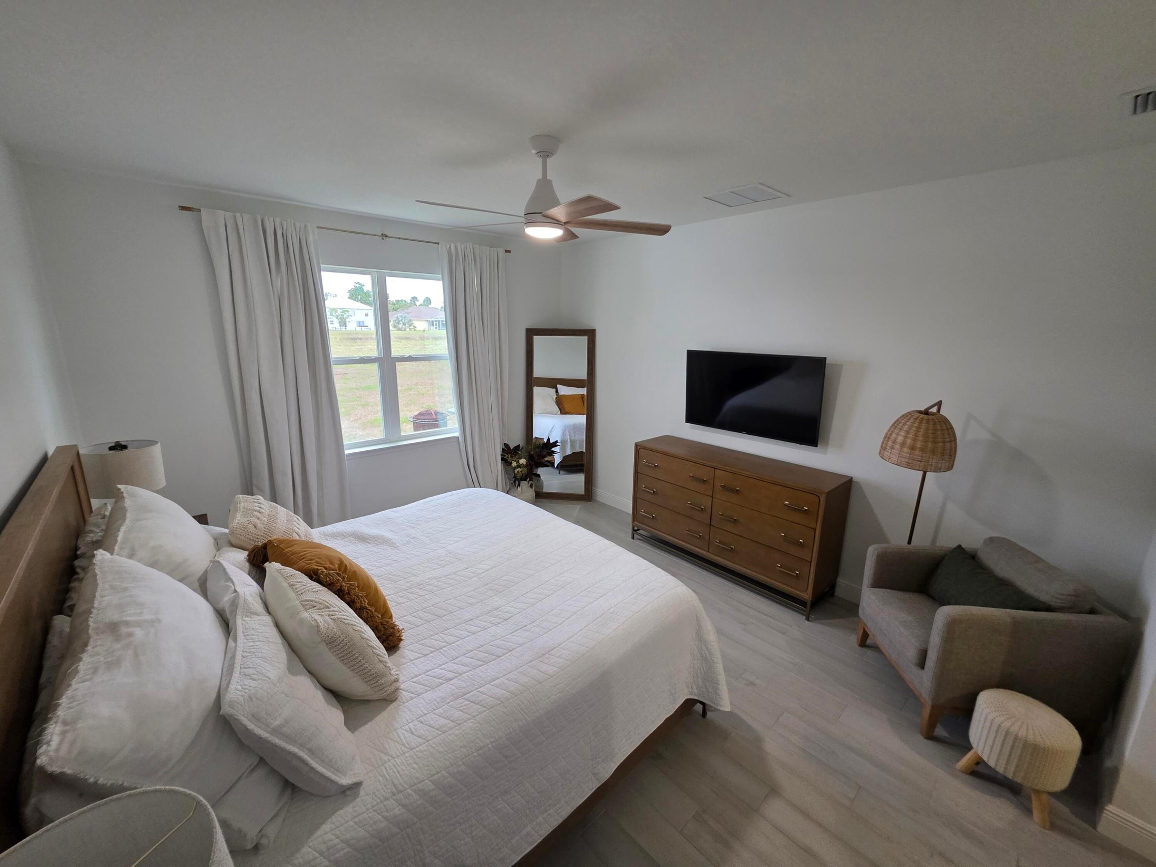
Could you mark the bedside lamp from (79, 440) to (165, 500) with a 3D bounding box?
[{"bbox_3d":[-2.605,0.391,2.561,0.330,0.660,0.330,-13,19,-41],"label":"bedside lamp"}]

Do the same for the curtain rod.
[{"bbox_3d":[-1.624,-1.637,3.596,2.517,0.045,0.080,-13,19,-41],"label":"curtain rod"}]

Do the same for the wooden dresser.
[{"bbox_3d":[1.244,0.673,3.676,0.467,0.964,1.630,-13,19,-41],"label":"wooden dresser"}]

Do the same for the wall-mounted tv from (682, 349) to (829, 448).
[{"bbox_3d":[1.375,-0.322,3.510,0.070,0.643,1.125,-13,19,-41],"label":"wall-mounted tv"}]

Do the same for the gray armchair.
[{"bbox_3d":[2.157,1.045,2.384,0.770,0.869,0.690,1,14,4],"label":"gray armchair"}]

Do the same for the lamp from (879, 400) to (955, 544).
[{"bbox_3d":[2.005,0.598,2.657,0.490,1.604,0.355,-13,19,-41],"label":"lamp"}]

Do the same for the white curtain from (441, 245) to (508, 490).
[{"bbox_3d":[-0.986,-0.458,4.492,0.715,2.745,0.140,-13,19,-41],"label":"white curtain"}]

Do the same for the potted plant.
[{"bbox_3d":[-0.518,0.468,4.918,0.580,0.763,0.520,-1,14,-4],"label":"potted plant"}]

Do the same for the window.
[{"bbox_3d":[-1.710,-0.682,3.961,1.870,1.498,0.100,-13,19,-41],"label":"window"}]

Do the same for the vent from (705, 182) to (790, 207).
[{"bbox_3d":[1.087,-1.562,2.846,0.406,0.020,0.396,-13,19,-41],"label":"vent"}]

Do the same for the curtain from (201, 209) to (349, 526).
[{"bbox_3d":[-2.221,-0.182,3.395,0.700,2.751,0.140,-13,19,-41],"label":"curtain"}]

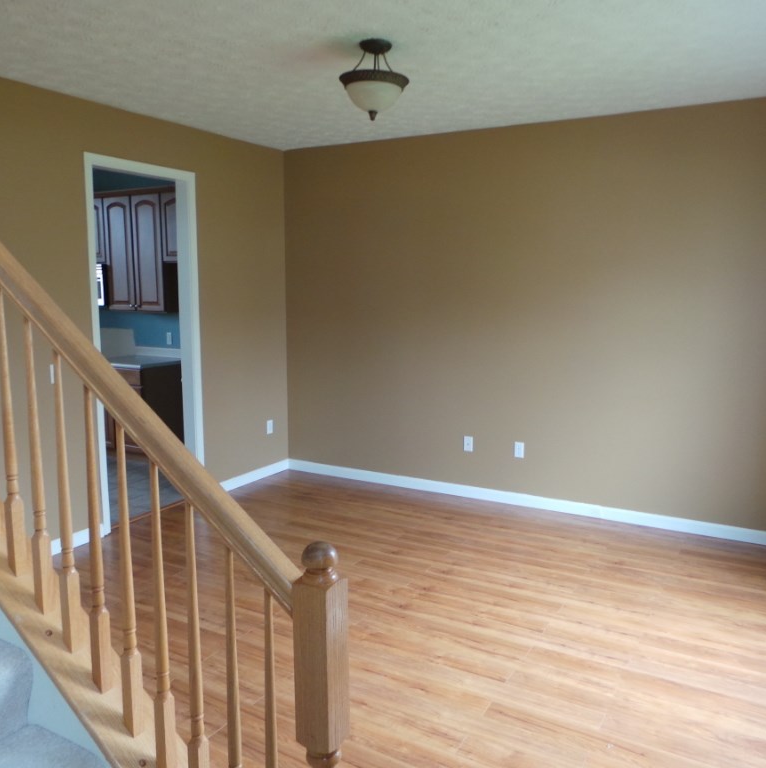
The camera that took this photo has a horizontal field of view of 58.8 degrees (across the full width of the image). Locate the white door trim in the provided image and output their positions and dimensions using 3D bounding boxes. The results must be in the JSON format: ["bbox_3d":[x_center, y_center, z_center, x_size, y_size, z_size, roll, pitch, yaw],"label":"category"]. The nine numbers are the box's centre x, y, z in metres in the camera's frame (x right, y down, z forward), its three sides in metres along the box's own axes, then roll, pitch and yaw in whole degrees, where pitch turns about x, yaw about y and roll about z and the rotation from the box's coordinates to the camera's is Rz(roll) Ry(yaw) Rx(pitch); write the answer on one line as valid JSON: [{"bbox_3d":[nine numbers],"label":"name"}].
[{"bbox_3d":[-1.469,-0.232,4.193,0.130,2.155,0.821,4,9,29],"label":"white door trim"}]

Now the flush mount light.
[{"bbox_3d":[-0.031,-1.286,2.908,0.298,0.312,0.298,0,8,0],"label":"flush mount light"}]

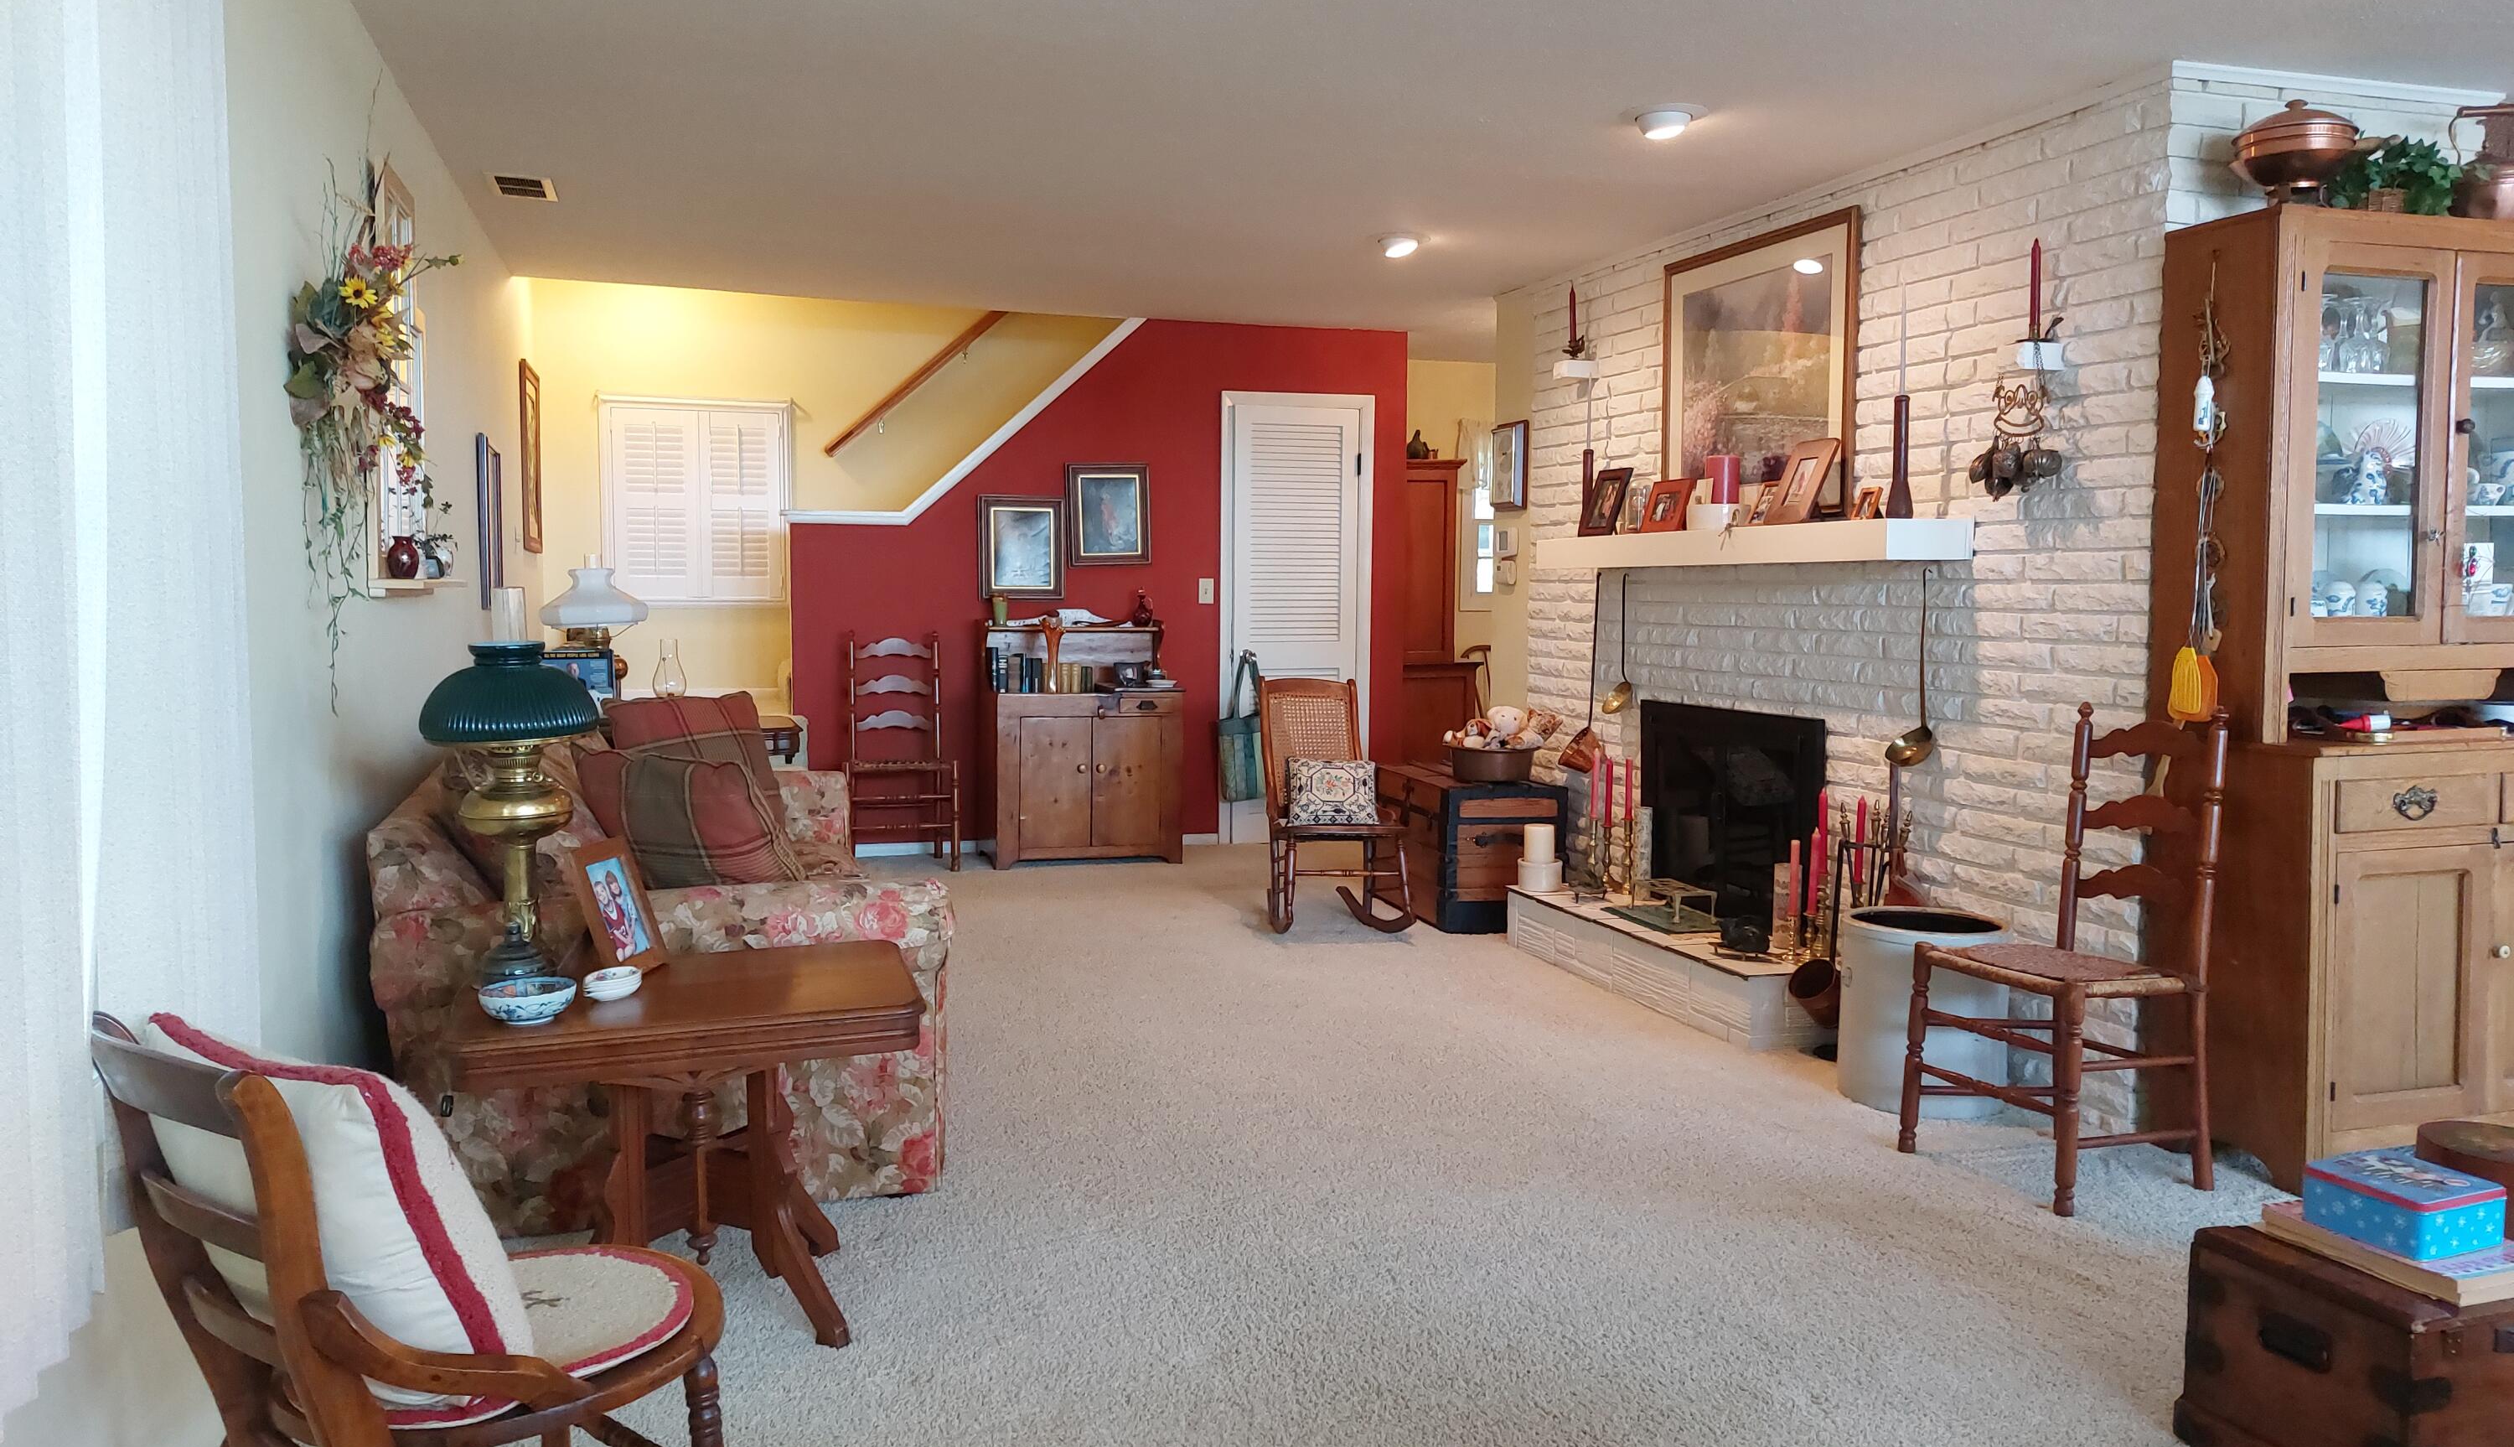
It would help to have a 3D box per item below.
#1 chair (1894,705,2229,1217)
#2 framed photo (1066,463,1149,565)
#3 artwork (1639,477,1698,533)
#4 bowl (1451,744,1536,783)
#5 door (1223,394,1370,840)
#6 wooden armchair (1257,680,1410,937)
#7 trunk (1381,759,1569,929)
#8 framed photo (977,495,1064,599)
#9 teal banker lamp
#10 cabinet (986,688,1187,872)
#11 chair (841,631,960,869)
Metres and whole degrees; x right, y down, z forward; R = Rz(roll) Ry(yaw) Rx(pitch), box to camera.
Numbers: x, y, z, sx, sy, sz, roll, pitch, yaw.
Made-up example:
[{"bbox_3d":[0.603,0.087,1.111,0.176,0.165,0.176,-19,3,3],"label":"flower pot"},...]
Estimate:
[{"bbox_3d":[1.694,0.454,3.632,0.462,0.984,0.452,-2,5,-21],"label":"chair"},{"bbox_3d":[-0.671,-0.950,7.948,0.390,0.445,0.040,-1,5,-19],"label":"framed photo"},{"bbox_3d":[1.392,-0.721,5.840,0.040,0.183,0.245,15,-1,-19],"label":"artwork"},{"bbox_3d":[0.873,0.137,6.405,0.366,0.126,0.366,0,5,0],"label":"bowl"},{"bbox_3d":[0.192,-0.487,8.299,0.756,2.090,0.060,-1,5,-19],"label":"door"},{"bbox_3d":[0.252,0.286,6.264,0.462,0.878,0.703,-1,5,-10],"label":"wooden armchair"},{"bbox_3d":[0.772,0.445,6.537,0.480,0.505,0.840,-1,5,-15],"label":"trunk"},{"bbox_3d":[-1.056,-0.788,7.830,0.390,0.450,0.040,-1,5,-19],"label":"framed photo"},{"bbox_3d":[-1.207,0.143,2.831,0.270,0.575,0.270,-1,5,-19],"label":"teal banker lamp"},{"bbox_3d":[-0.782,0.221,7.730,0.818,0.760,0.432,-1,5,-18],"label":"cabinet"},{"bbox_3d":[-1.535,0.120,7.481,0.472,0.999,0.442,-1,5,-18],"label":"chair"}]

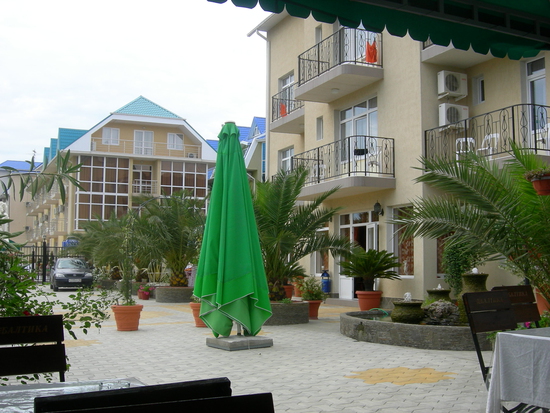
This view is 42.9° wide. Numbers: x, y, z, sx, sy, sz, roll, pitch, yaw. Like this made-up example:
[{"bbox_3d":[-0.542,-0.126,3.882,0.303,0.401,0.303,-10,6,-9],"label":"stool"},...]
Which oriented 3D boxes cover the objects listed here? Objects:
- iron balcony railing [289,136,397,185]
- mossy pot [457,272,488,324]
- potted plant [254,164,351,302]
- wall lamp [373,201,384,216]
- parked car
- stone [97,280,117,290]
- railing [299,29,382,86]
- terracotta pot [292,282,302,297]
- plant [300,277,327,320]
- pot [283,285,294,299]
[{"bbox_3d":[1.836,-1.127,19.711,1.140,1.010,3.850,3,-6,-23],"label":"iron balcony railing"},{"bbox_3d":[3.091,1.433,10.800,0.550,0.800,0.550,1,-5,0],"label":"mossy pot"},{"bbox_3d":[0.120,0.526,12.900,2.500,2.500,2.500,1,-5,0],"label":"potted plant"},{"bbox_3d":[2.733,0.073,18.533,0.320,0.420,0.220,3,-6,-23],"label":"wall lamp"},{"bbox_3d":[-8.962,2.976,30.963,1.710,1.420,4.100,2,-5,-19],"label":"parked car"},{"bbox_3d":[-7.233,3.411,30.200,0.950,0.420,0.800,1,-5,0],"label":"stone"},{"bbox_3d":[1.826,-4.147,20.074,1.130,0.980,2.900,3,-6,-23],"label":"railing"},{"bbox_3d":[0.732,2.596,21.800,0.440,0.450,0.440,1,-5,0],"label":"terracotta pot"},{"bbox_3d":[0.787,1.871,14.300,0.540,0.900,0.540,1,-5,0],"label":"plant"},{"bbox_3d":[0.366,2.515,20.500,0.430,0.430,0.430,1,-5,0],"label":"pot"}]

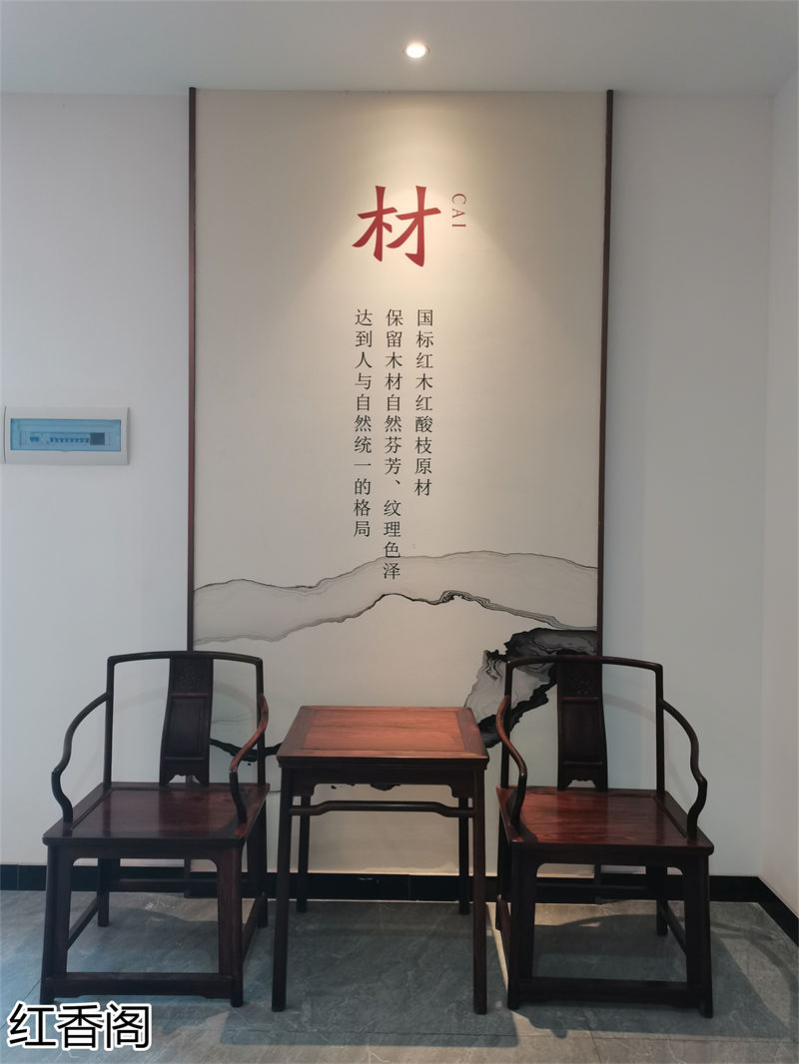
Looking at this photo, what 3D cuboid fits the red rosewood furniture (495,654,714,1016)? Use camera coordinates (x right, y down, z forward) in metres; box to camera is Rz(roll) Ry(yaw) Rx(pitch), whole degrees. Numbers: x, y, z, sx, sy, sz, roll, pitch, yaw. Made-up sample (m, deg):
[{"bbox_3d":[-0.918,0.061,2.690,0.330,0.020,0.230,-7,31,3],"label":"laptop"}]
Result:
[{"bbox_3d":[0.631,0.923,2.582,0.618,0.956,0.508,1,1,3],"label":"red rosewood furniture"}]

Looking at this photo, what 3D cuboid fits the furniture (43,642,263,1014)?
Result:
[{"bbox_3d":[-0.752,0.909,2.595,0.618,0.956,0.508,1,1,0],"label":"furniture"}]

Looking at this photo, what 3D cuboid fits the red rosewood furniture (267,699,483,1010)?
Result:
[{"bbox_3d":[-0.053,1.020,2.627,0.625,0.748,0.607,1,1,0],"label":"red rosewood furniture"}]

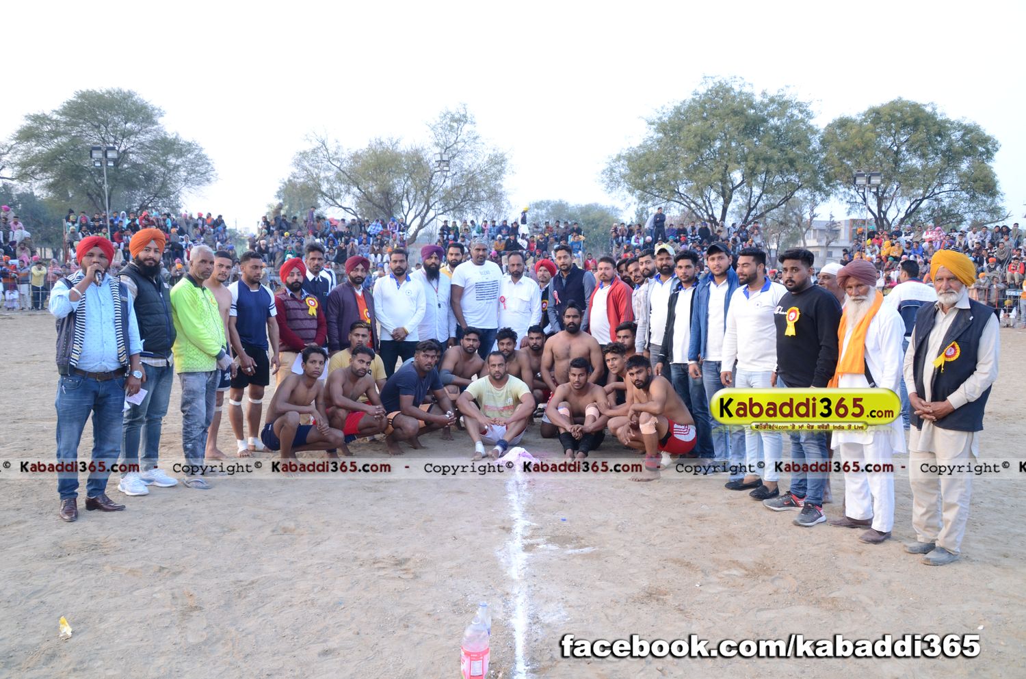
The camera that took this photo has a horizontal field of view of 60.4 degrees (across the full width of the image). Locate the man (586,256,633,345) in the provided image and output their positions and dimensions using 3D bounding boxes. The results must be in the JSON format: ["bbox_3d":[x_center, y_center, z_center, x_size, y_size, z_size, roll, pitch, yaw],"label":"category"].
[{"bbox_3d":[0.988,0.034,8.800,0.560,1.720,0.420,3,5,30],"label":"man"}]

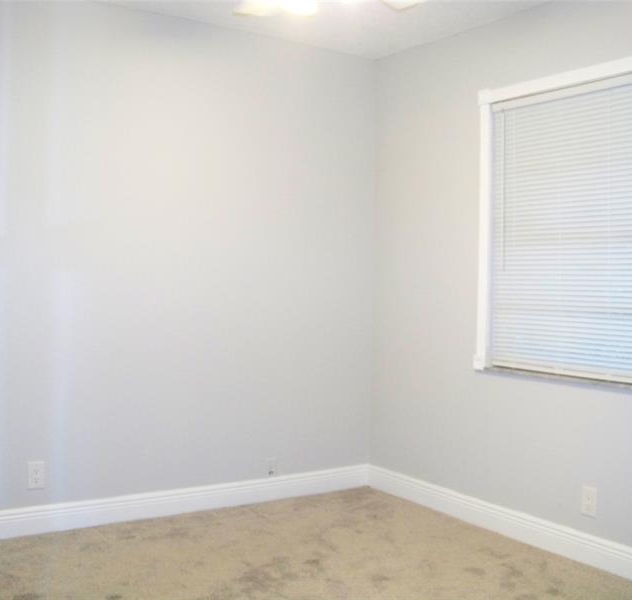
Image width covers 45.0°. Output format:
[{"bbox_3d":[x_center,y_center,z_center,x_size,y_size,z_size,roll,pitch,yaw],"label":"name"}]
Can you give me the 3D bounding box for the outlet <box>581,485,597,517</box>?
[{"bbox_3d":[1.109,0.819,3.100,0.010,0.115,0.070,1,1,-34],"label":"outlet"}]

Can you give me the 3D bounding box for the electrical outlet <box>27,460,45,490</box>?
[{"bbox_3d":[-1.209,0.755,3.290,0.070,0.115,0.010,1,1,-34],"label":"electrical outlet"}]

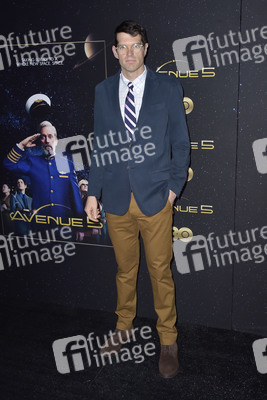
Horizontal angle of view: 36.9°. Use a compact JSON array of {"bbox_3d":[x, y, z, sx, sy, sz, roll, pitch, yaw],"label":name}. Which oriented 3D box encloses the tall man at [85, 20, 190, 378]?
[{"bbox_3d":[0.029,0.013,2.264,0.570,1.900,0.380,3,13,20],"label":"tall man"}]

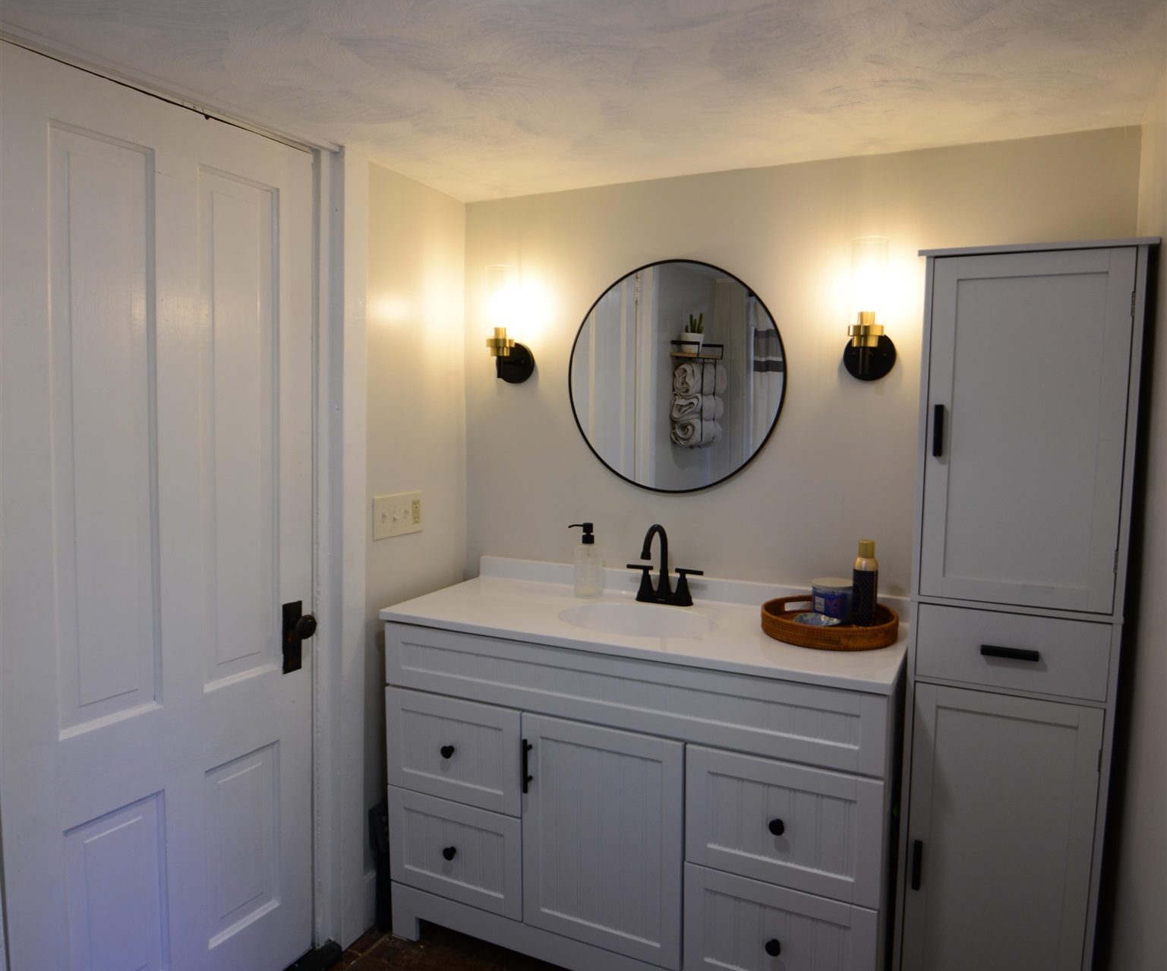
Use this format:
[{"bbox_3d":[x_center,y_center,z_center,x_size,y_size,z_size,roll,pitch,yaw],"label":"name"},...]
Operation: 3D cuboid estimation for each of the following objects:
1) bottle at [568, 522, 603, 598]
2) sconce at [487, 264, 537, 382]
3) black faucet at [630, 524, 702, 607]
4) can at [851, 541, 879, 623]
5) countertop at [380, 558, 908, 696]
[{"bbox_3d":[0.009,0.209,2.334,0.094,0.205,0.078,1,6,4],"label":"bottle"},{"bbox_3d":[-0.226,-0.468,2.407,0.124,0.330,0.155,3,5,24],"label":"sconce"},{"bbox_3d":[0.195,0.219,2.184,0.218,0.207,0.182,3,5,24],"label":"black faucet"},{"bbox_3d":[0.688,0.235,2.015,0.057,0.205,0.057,3,6,25],"label":"can"},{"bbox_3d":[0.144,0.318,2.093,1.244,0.084,0.496,3,6,25],"label":"countertop"}]

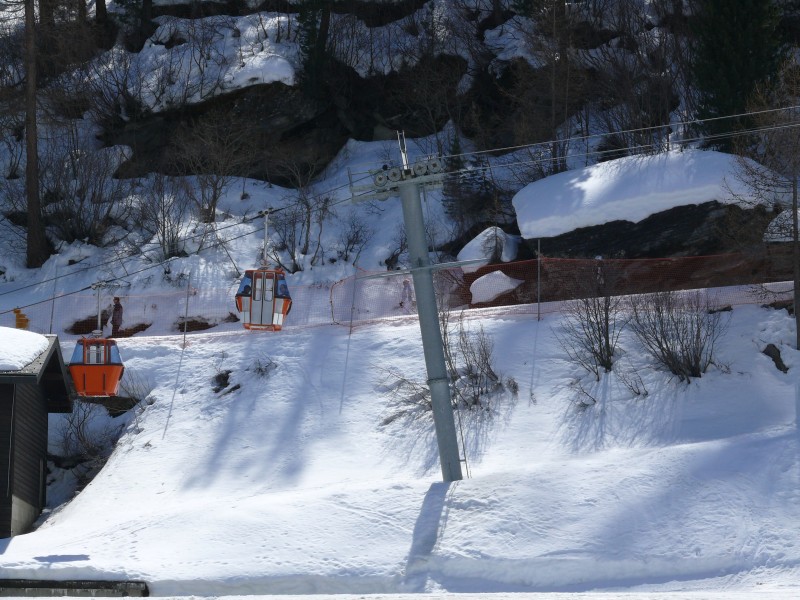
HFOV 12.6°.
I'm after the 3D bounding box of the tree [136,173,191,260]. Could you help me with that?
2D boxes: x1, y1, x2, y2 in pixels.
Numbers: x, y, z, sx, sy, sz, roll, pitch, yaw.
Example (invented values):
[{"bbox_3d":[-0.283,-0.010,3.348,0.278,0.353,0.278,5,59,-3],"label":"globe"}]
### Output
[{"bbox_3d":[-9.125,-3.222,140.000,2.100,3.300,2.000,0,-5,0],"label":"tree"}]

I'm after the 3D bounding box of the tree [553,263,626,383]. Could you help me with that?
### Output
[{"bbox_3d":[6.650,0.712,126.000,2.550,4.050,2.400,0,-5,0],"label":"tree"}]

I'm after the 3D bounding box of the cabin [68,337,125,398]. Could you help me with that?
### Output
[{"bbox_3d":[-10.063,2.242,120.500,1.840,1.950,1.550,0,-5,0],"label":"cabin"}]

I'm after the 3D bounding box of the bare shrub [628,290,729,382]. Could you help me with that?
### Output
[{"bbox_3d":[9.648,1.264,125.700,3.400,3.100,2.800,0,-5,0],"label":"bare shrub"}]

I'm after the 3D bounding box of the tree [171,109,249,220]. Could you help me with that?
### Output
[{"bbox_3d":[-7.468,-5.301,143.000,3.100,4.400,2.900,0,-5,0],"label":"tree"}]

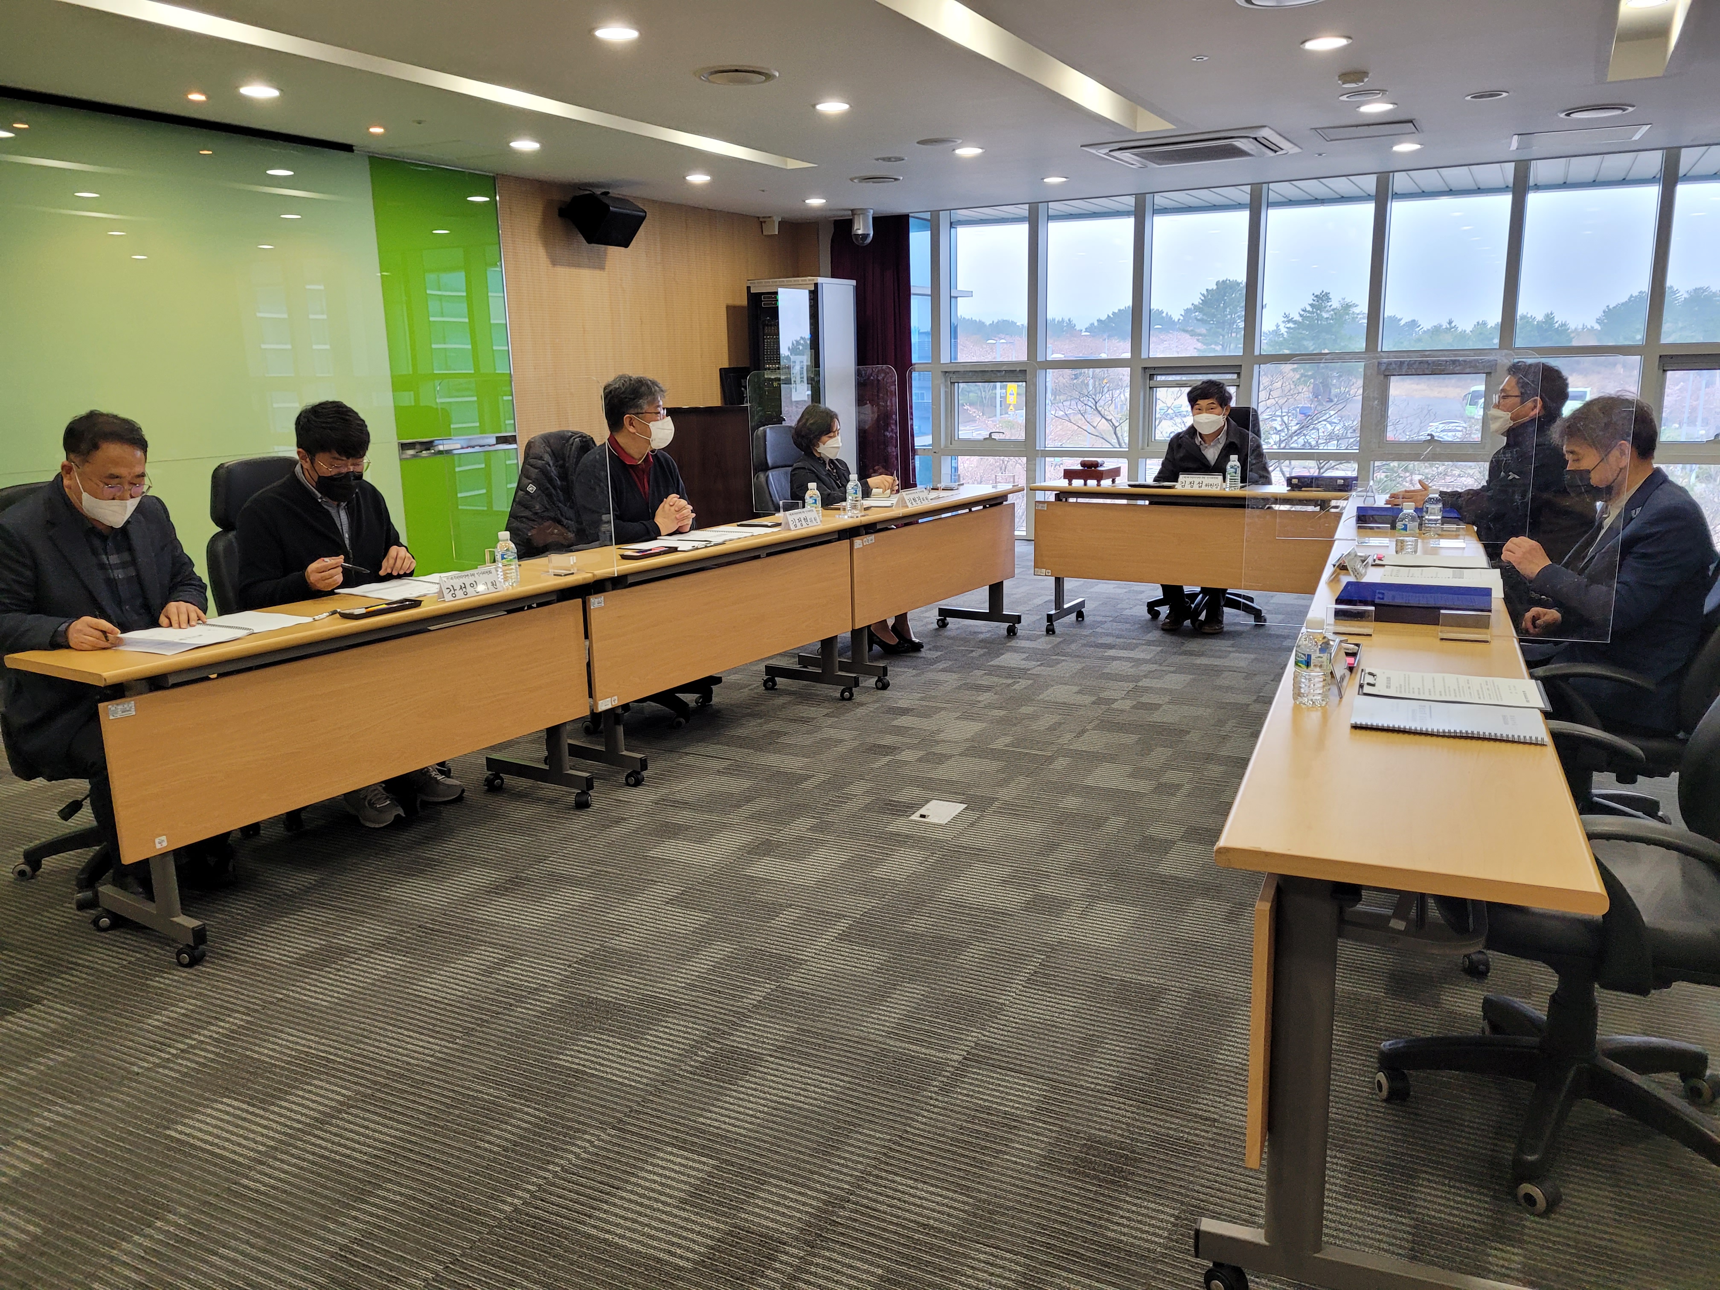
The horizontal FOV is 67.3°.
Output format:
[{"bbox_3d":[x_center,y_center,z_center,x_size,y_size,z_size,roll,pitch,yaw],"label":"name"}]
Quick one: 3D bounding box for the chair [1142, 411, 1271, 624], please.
[{"bbox_3d":[1.841,-0.682,6.760,0.620,1.100,0.640,3,13,21],"label":"chair"}]

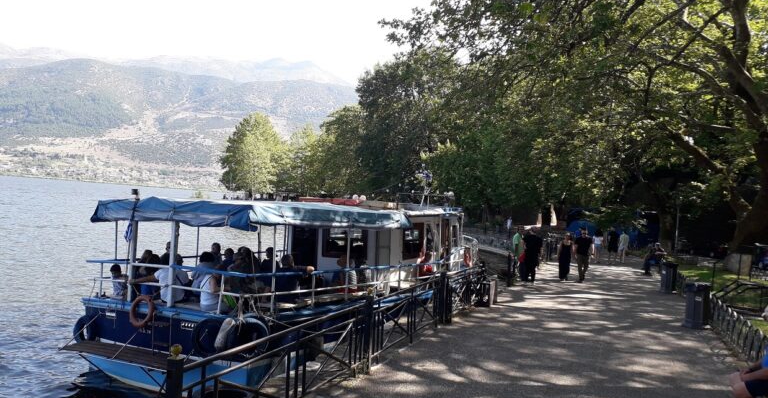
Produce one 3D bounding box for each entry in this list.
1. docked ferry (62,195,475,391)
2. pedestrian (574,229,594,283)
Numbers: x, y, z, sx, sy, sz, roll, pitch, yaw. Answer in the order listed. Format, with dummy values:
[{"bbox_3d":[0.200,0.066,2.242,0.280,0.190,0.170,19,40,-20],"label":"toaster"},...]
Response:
[{"bbox_3d":[-0.749,1.623,15.525,3.600,3.000,13.800,4,0,25],"label":"docked ferry"},{"bbox_3d":[6.511,1.820,19.500,0.560,1.760,0.400,4,0,19],"label":"pedestrian"}]

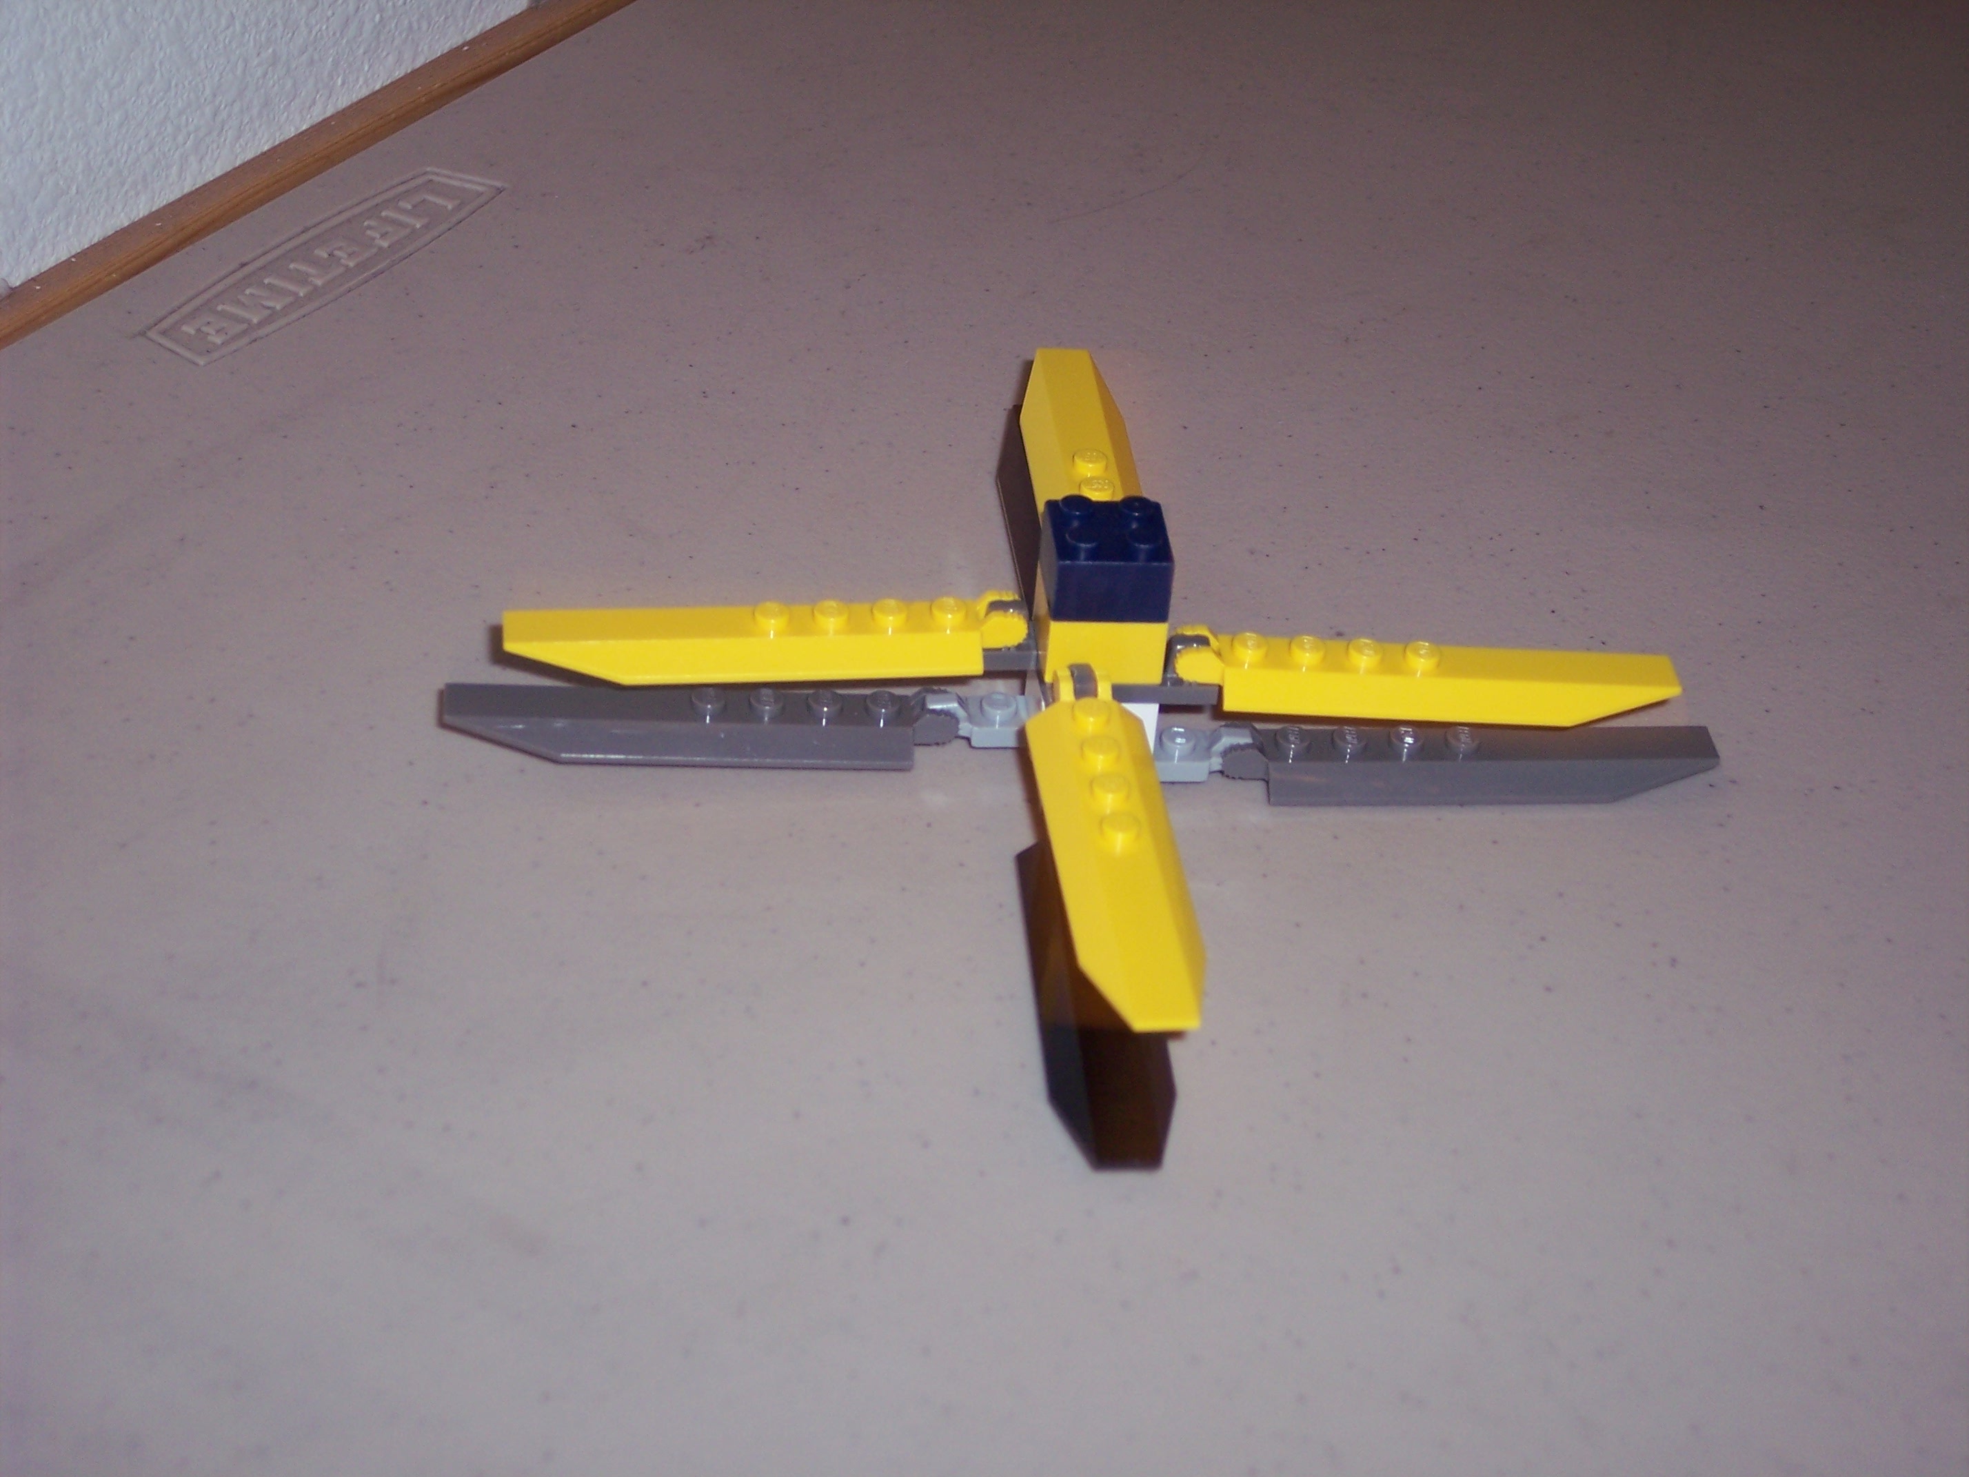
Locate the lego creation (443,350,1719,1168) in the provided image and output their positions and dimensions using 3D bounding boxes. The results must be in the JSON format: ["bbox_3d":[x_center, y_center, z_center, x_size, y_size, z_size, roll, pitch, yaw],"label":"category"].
[{"bbox_3d":[0.015,-0.013,0.505,0.177,0.039,0.177,1,35,-7],"label":"lego creation"}]

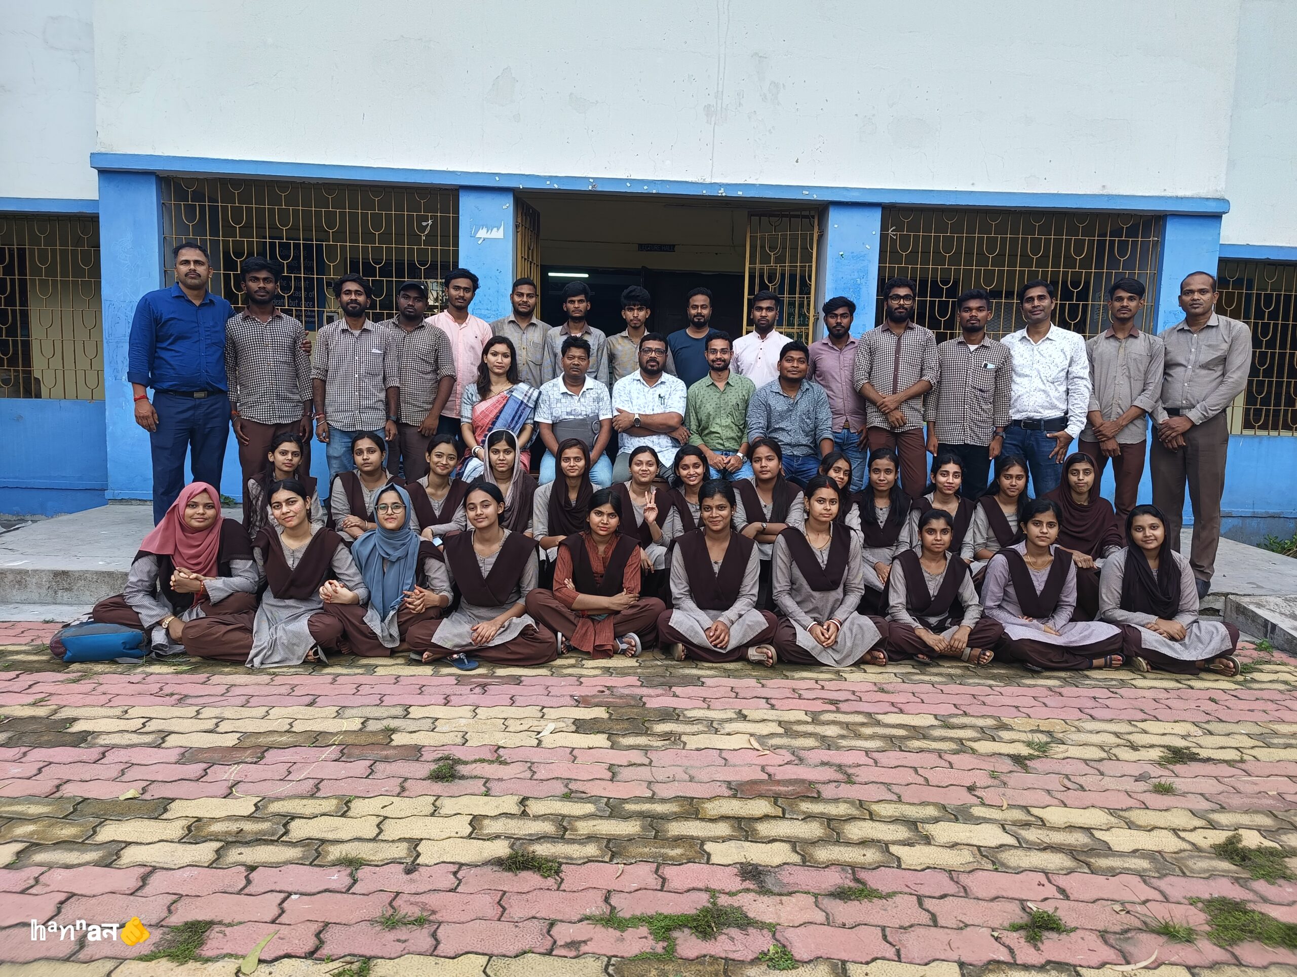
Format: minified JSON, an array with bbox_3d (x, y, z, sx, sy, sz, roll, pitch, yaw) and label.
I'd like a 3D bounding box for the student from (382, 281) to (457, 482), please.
[{"bbox_3d":[-1.405,-0.429,5.236,0.470,1.638,0.300,0,5,-14],"label":"student"}]

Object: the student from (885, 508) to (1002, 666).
[{"bbox_3d":[1.373,0.429,4.026,0.540,0.665,0.560,3,6,11],"label":"student"}]

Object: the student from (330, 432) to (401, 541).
[{"bbox_3d":[-1.425,0.177,4.358,0.430,0.885,0.680,0,5,-14],"label":"student"}]

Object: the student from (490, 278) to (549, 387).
[{"bbox_3d":[-0.814,-0.476,5.481,0.470,1.715,0.280,1,5,-6],"label":"student"}]

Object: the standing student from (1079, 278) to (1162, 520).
[{"bbox_3d":[2.653,-0.325,4.834,0.460,1.705,0.300,4,6,23],"label":"standing student"}]

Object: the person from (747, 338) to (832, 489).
[{"bbox_3d":[0.807,-0.187,4.926,0.540,1.294,0.750,2,6,7],"label":"person"}]

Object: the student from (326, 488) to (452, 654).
[{"bbox_3d":[-1.185,0.340,3.949,0.550,0.711,0.580,0,5,-12],"label":"student"}]

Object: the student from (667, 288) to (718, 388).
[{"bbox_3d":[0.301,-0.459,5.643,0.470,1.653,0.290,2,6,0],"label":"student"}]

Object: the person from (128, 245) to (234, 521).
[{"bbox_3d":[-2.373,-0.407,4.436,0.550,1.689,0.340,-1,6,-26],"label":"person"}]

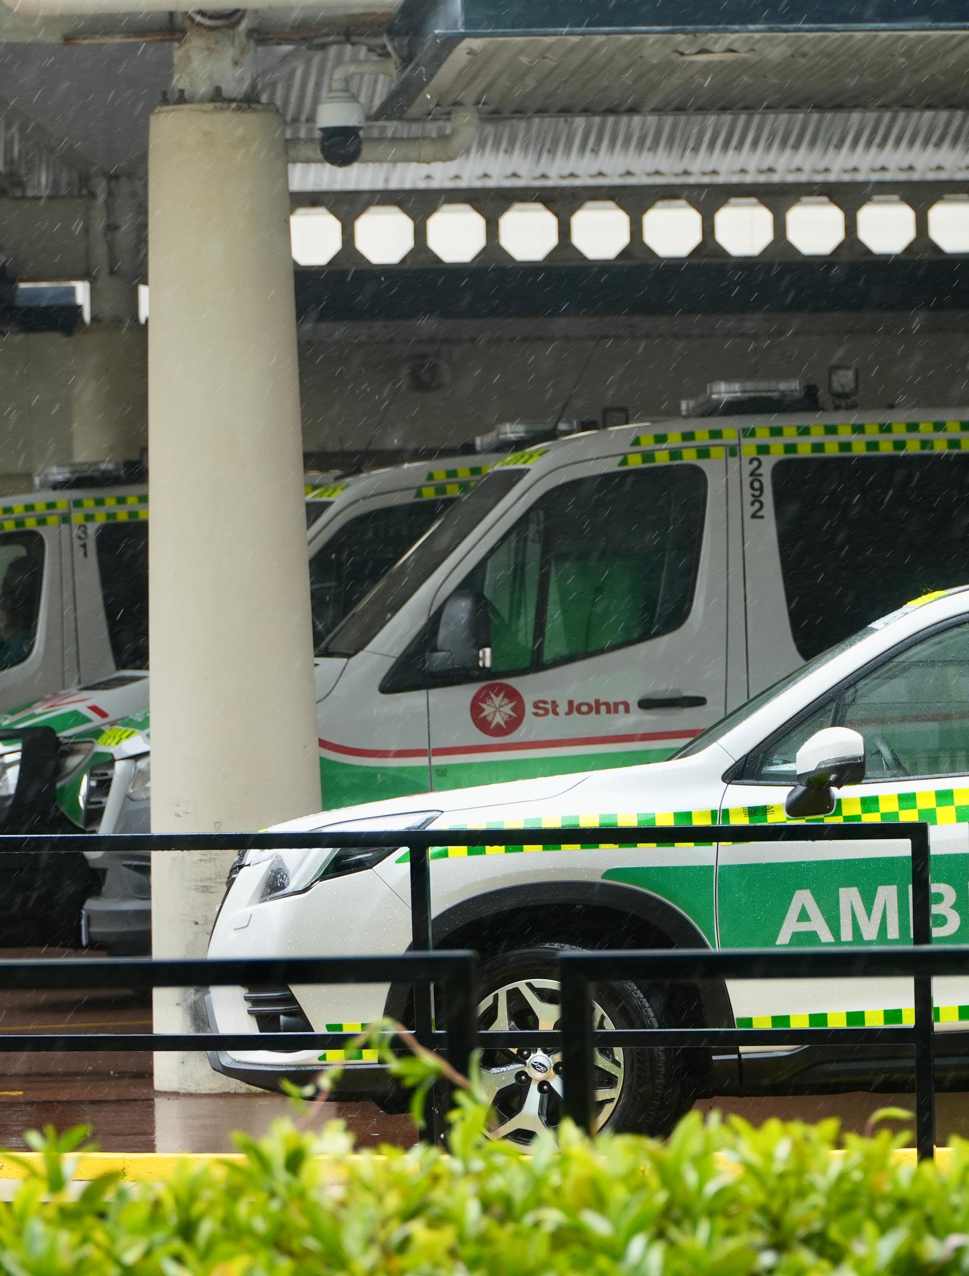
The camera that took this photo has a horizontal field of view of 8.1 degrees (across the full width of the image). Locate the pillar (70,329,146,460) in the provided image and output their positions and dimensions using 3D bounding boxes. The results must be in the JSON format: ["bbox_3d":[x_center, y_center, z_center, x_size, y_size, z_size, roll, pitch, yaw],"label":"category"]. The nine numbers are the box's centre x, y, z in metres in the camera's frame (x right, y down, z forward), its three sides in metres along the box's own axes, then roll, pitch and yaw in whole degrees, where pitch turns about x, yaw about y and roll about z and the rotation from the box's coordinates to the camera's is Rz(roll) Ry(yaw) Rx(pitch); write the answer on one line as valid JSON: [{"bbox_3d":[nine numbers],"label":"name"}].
[{"bbox_3d":[-1.899,-0.014,35.950,0.600,3.283,0.600,-1,0,0],"label":"pillar"}]

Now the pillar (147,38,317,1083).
[{"bbox_3d":[-0.849,-0.159,22.948,0.610,3.358,0.610,-1,0,0],"label":"pillar"}]

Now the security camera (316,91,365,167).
[{"bbox_3d":[-0.486,-1.725,23.230,0.165,0.258,0.165,-1,0,0],"label":"security camera"}]

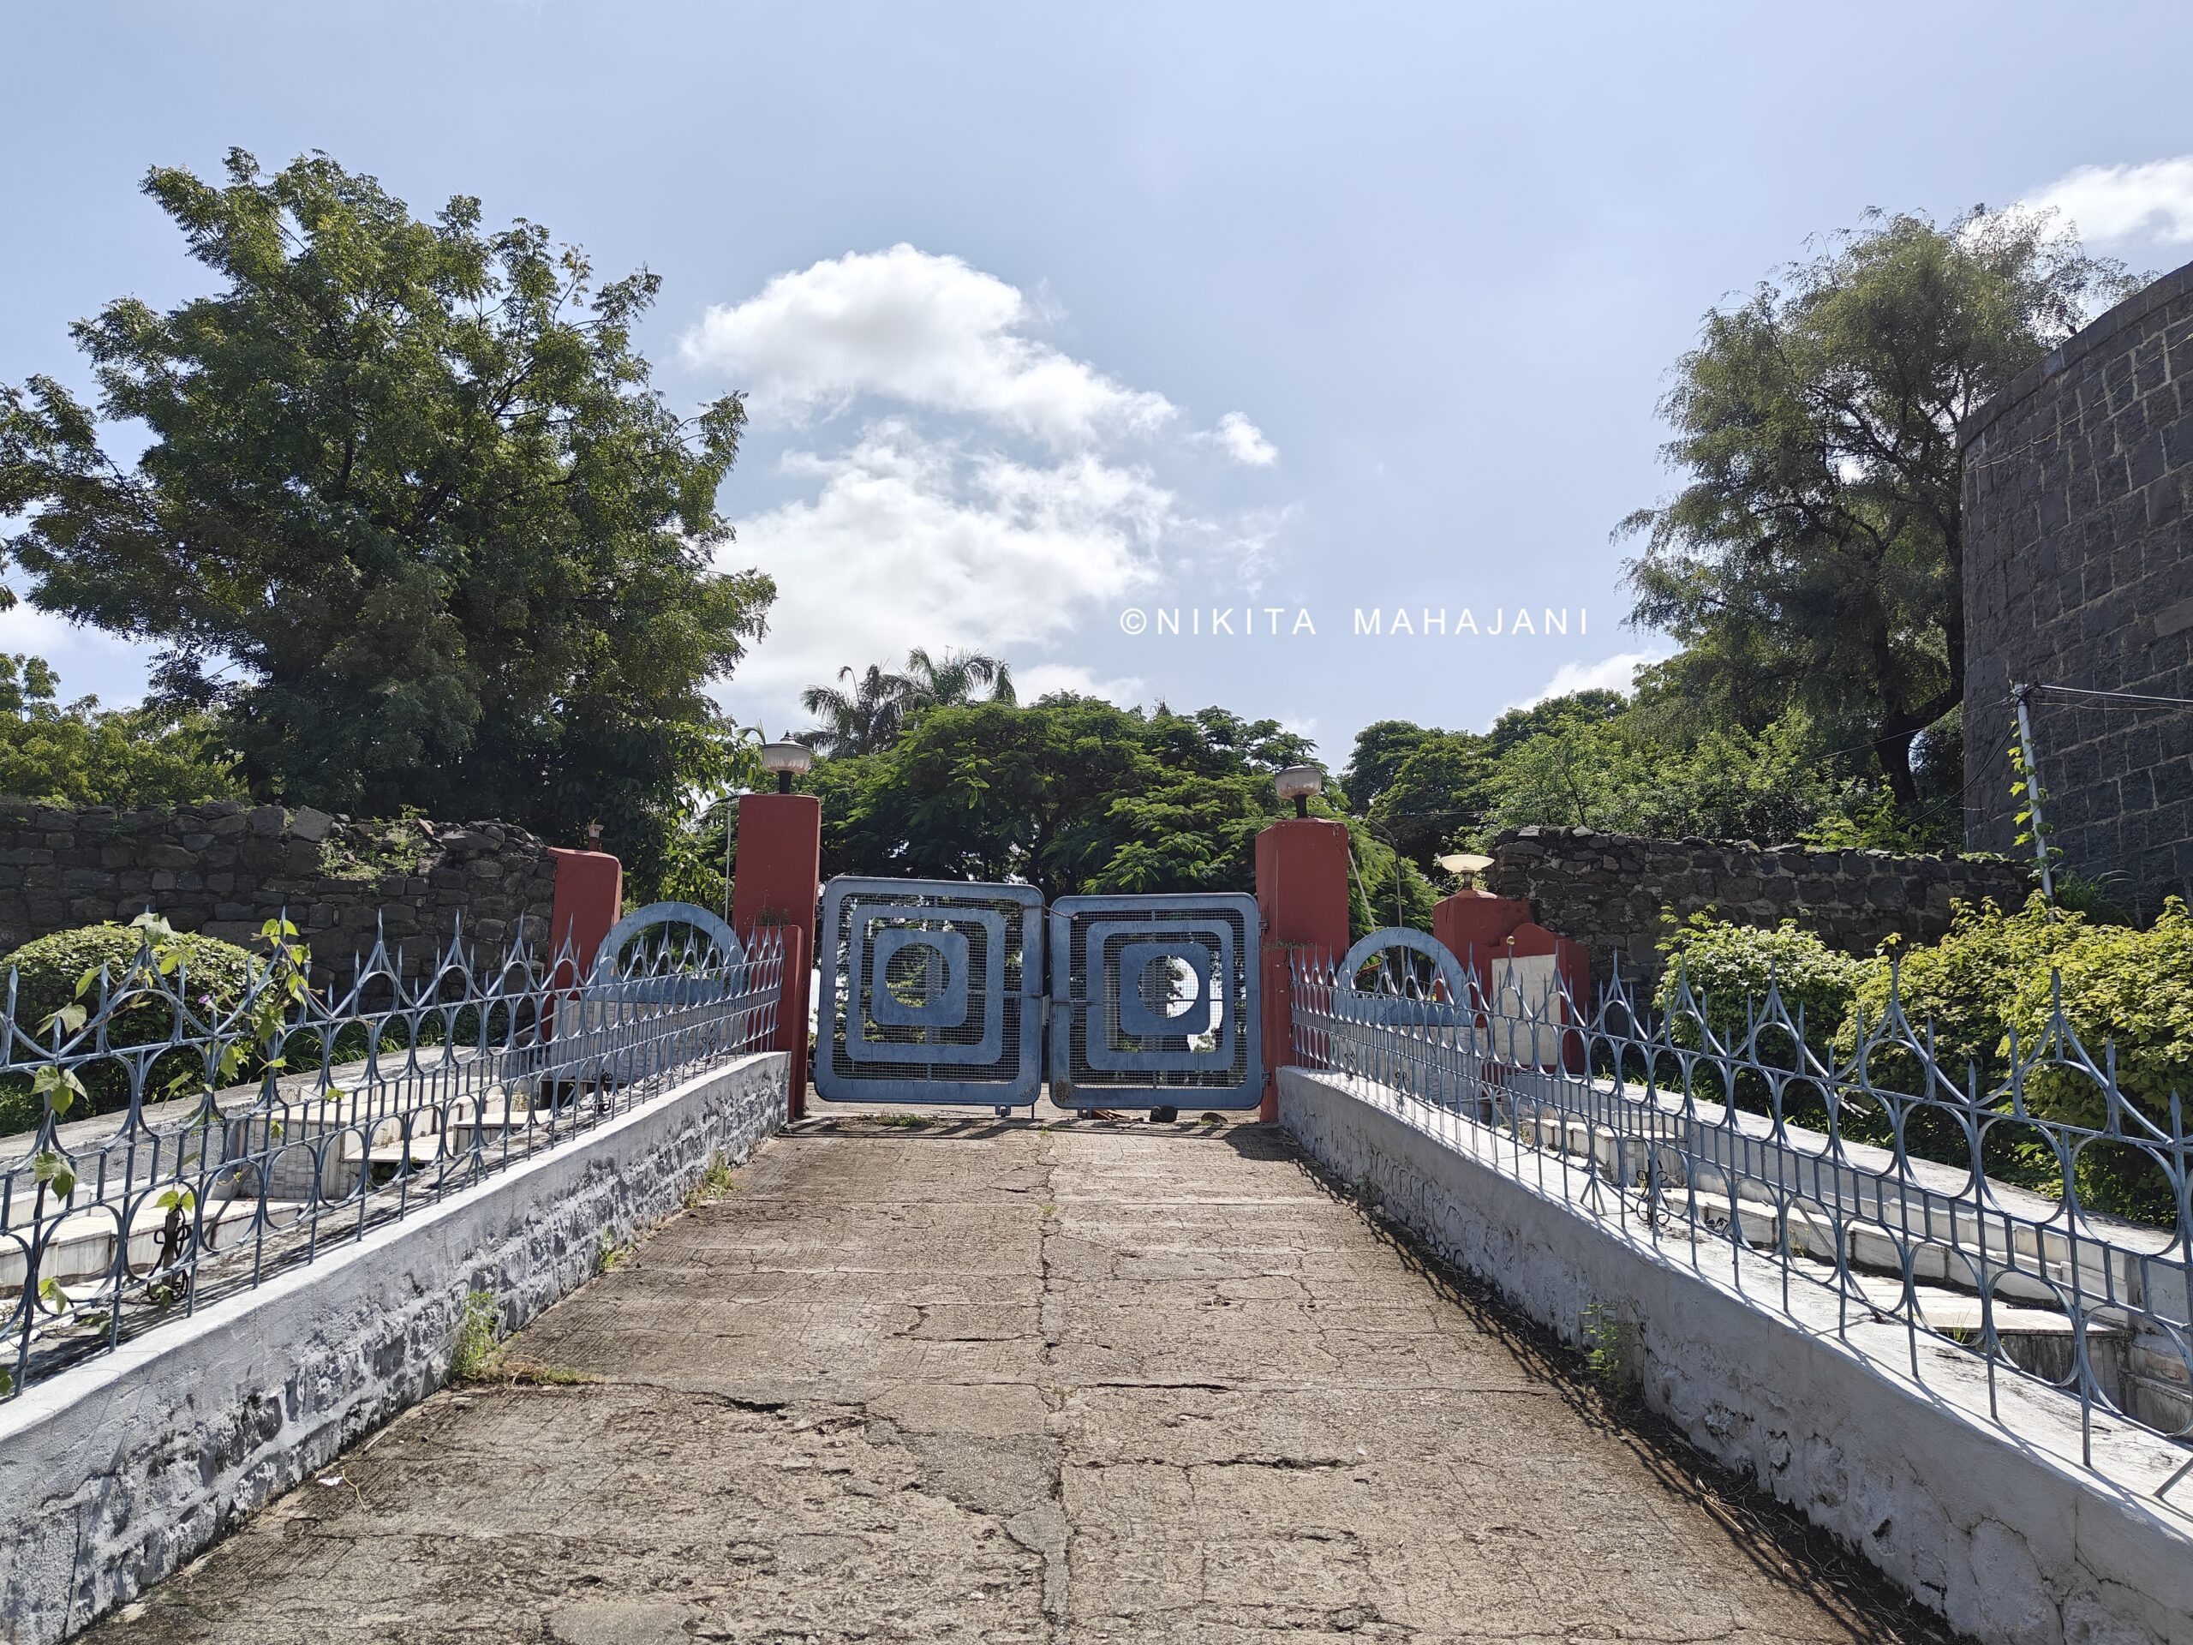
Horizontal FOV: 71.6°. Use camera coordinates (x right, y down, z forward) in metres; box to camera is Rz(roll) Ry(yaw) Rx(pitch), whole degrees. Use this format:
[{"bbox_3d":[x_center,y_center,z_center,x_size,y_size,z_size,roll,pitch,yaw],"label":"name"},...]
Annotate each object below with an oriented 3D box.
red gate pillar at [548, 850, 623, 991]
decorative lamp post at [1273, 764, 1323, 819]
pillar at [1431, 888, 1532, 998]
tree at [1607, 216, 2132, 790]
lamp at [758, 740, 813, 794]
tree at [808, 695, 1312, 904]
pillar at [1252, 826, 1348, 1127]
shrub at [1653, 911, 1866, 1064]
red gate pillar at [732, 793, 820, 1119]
[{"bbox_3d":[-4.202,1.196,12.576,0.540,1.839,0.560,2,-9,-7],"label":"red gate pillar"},{"bbox_3d":[1.751,-0.261,13.227,0.390,0.450,0.390,2,-9,-7],"label":"decorative lamp post"},{"bbox_3d":[3.254,1.502,13.105,0.640,1.692,0.620,2,-9,-7],"label":"pillar"},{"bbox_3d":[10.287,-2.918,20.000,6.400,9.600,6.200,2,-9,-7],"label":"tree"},{"bbox_3d":[-2.525,-0.468,12.400,0.400,0.500,0.400,2,-9,-11],"label":"lamp"},{"bbox_3d":[-0.557,1.024,23.000,7.800,6.000,7.200,2,-9,-7],"label":"tree"},{"bbox_3d":[1.765,1.284,13.036,0.610,2.511,0.680,2,-9,-7],"label":"pillar"},{"bbox_3d":[4.323,1.199,9.900,1.320,1.180,1.300,2,-9,-7],"label":"shrub"},{"bbox_3d":[-2.602,1.107,12.436,0.620,2.573,0.680,2,-9,-7],"label":"red gate pillar"}]

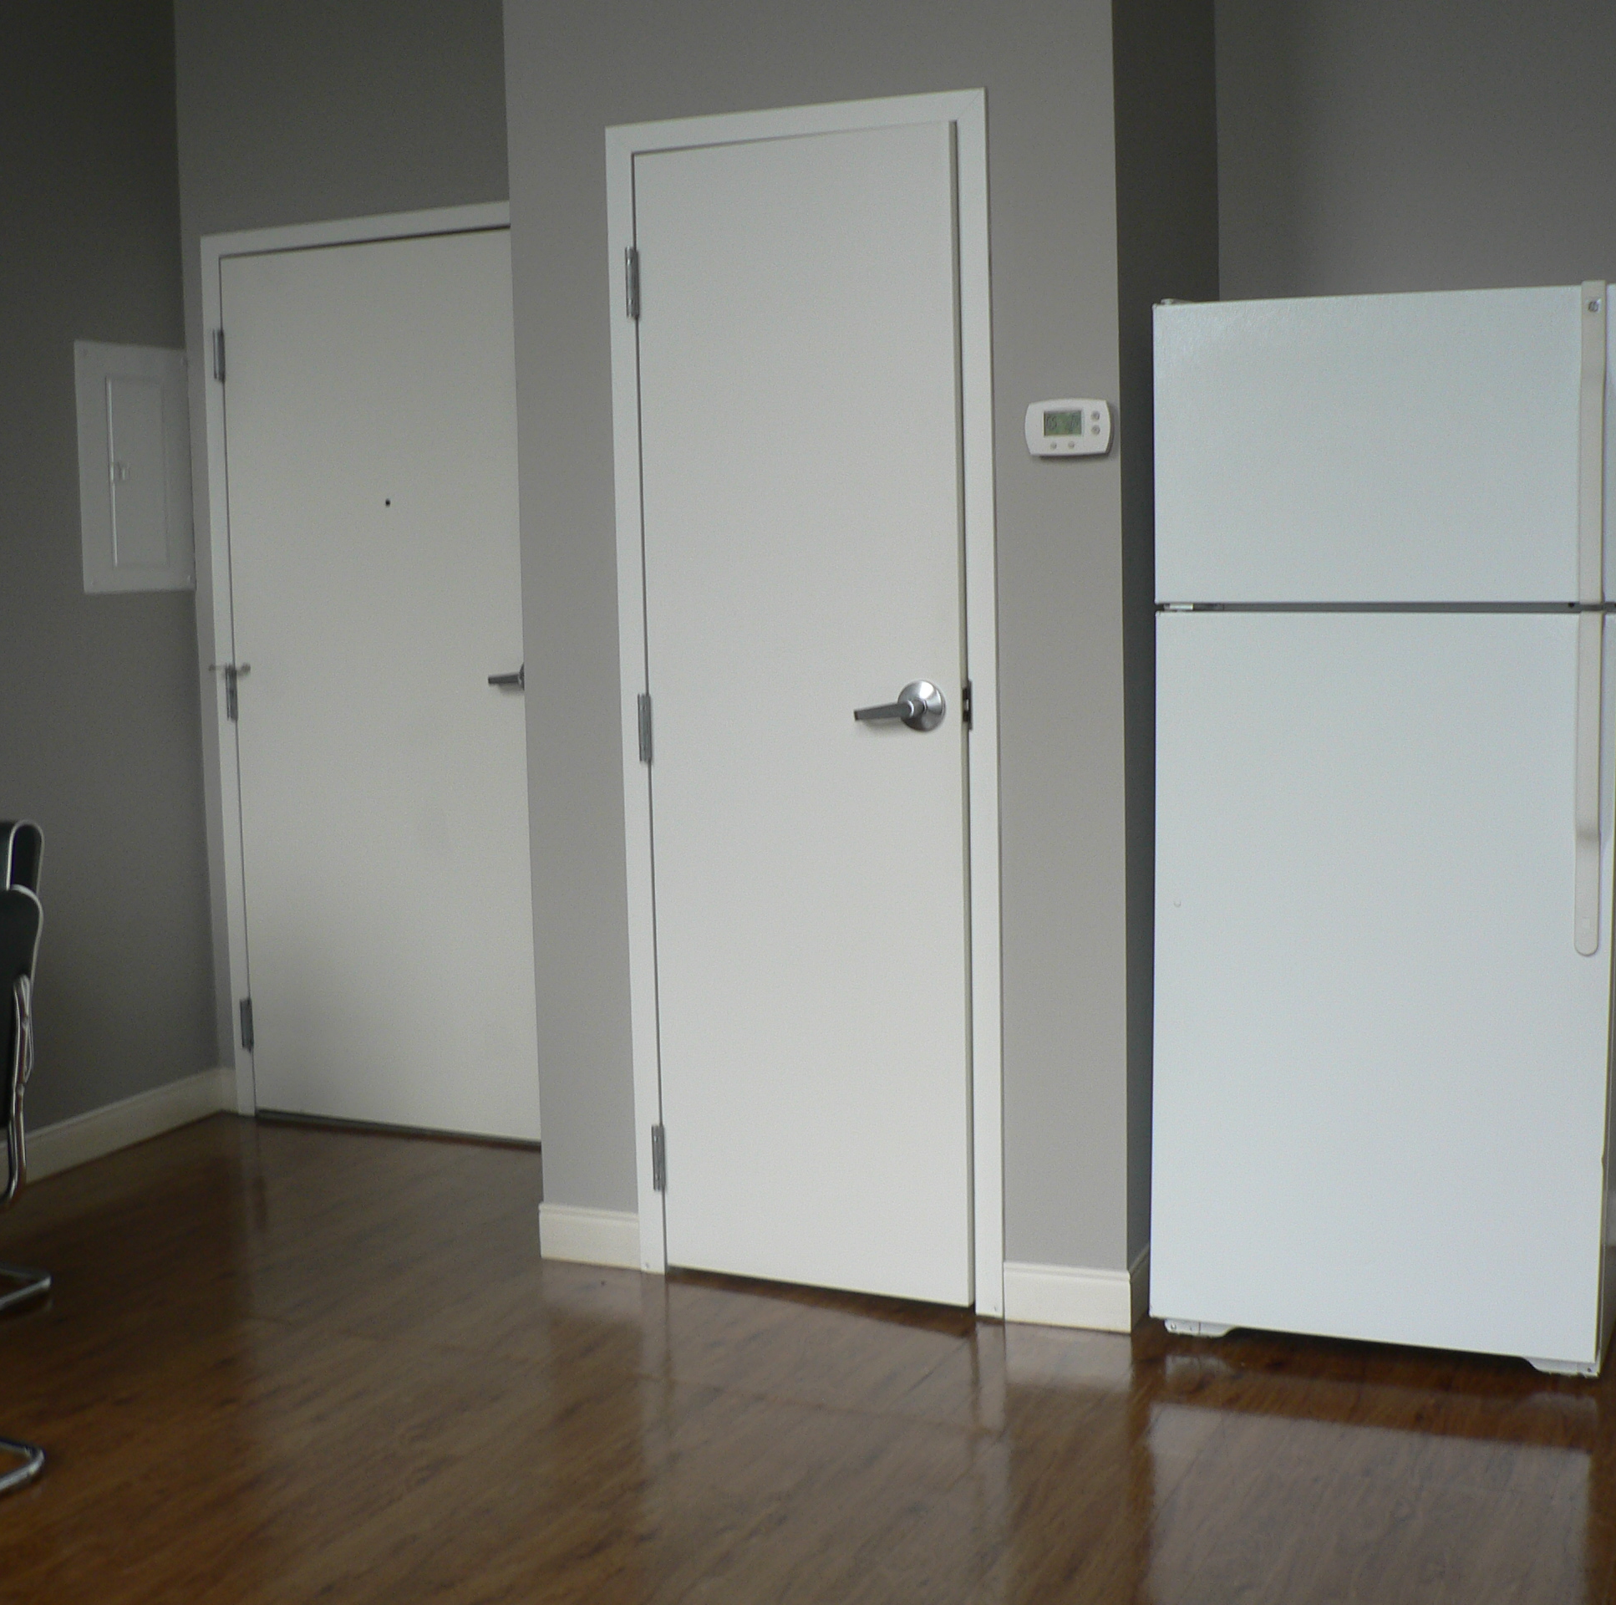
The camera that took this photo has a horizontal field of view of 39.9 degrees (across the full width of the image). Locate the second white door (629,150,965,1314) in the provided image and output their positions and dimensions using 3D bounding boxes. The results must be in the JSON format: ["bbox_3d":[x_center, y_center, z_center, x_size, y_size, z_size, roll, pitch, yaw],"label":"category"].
[{"bbox_3d":[-0.009,-0.132,3.880,0.610,2.030,0.042,2,7,27],"label":"second white door"}]

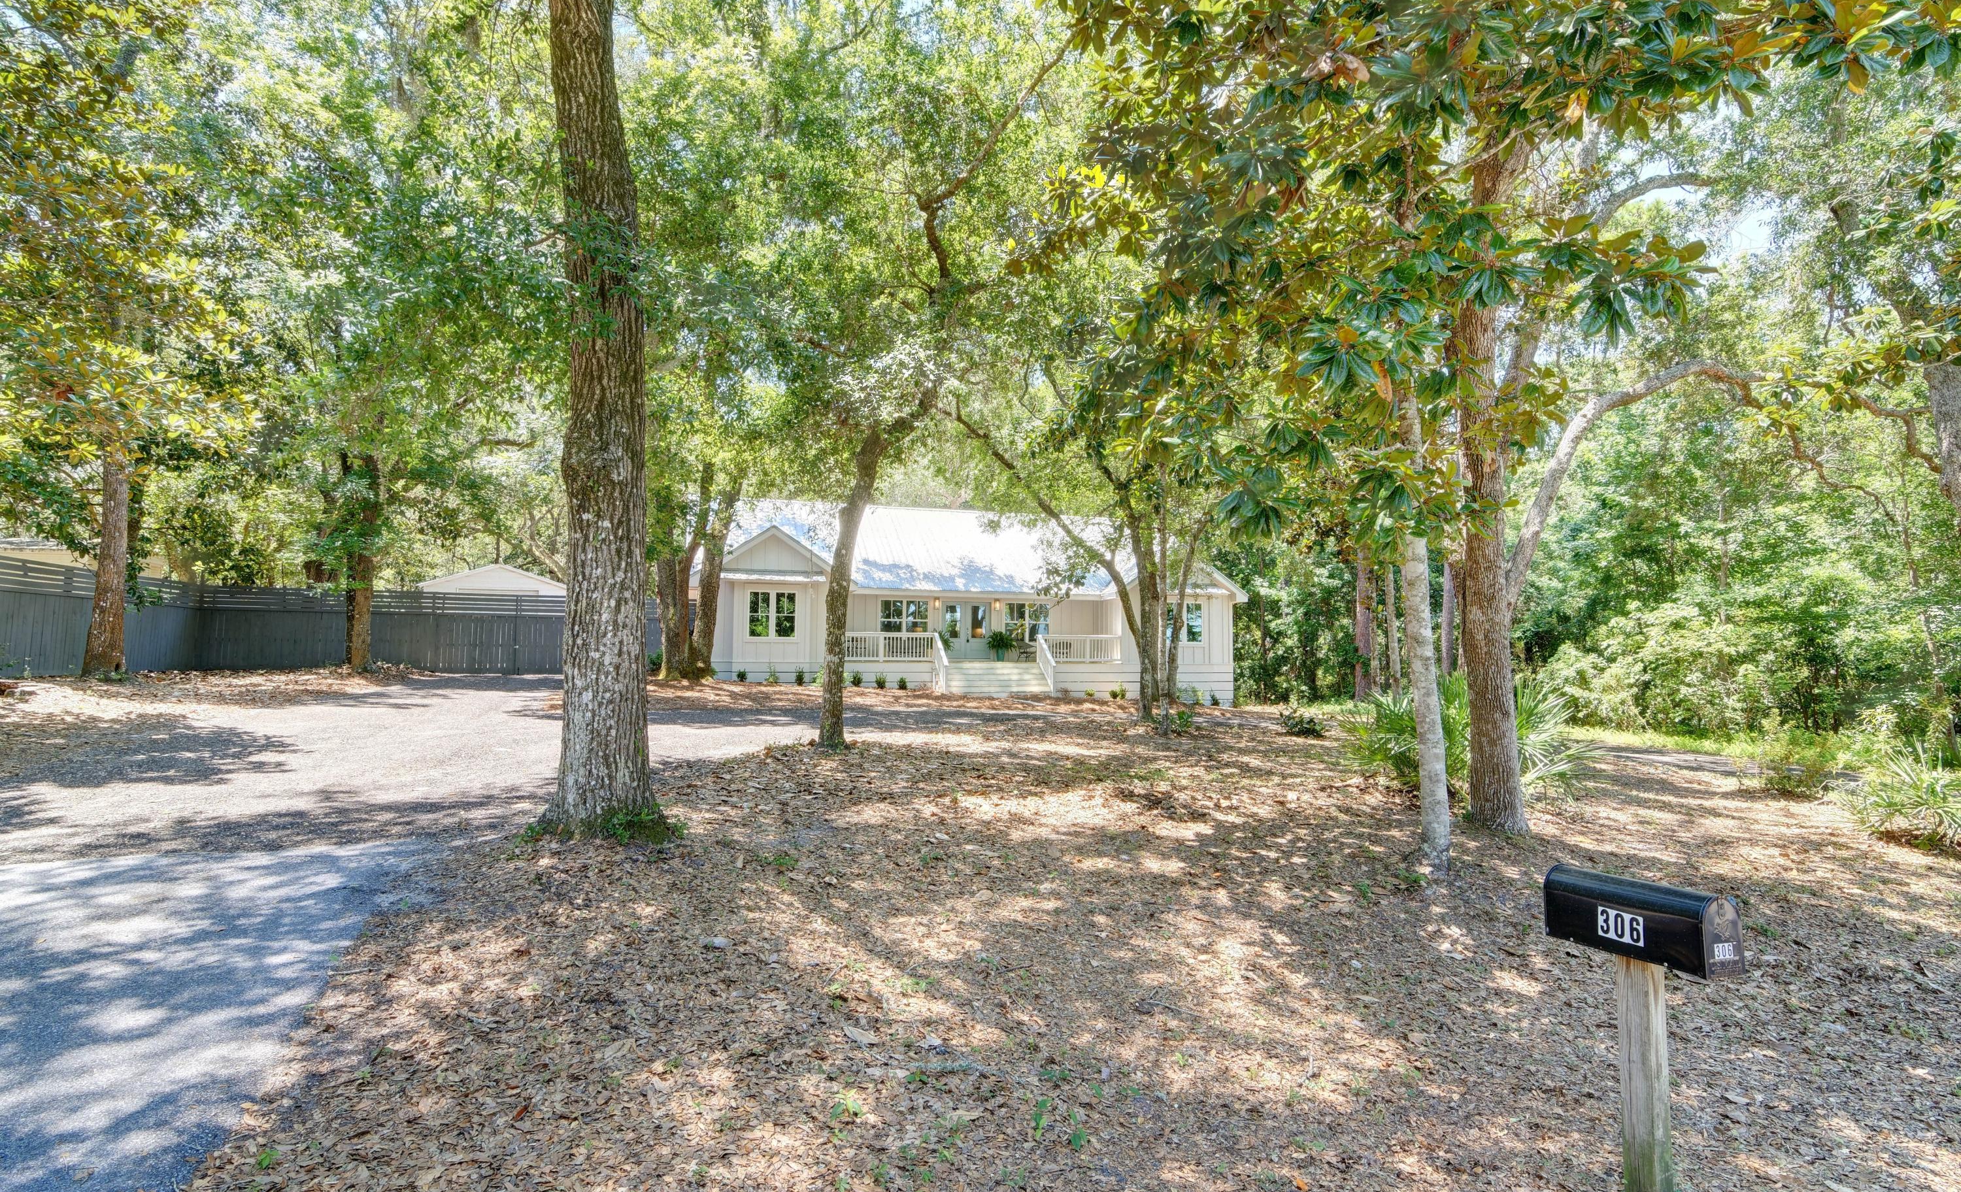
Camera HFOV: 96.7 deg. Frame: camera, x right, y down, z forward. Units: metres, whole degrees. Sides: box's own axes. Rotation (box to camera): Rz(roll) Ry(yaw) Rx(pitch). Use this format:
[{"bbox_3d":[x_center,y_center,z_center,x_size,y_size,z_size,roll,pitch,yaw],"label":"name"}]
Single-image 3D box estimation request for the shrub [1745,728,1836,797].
[{"bbox_3d":[10.966,2.233,11.800,1.000,0.880,0.900,-2,-4,43],"label":"shrub"}]

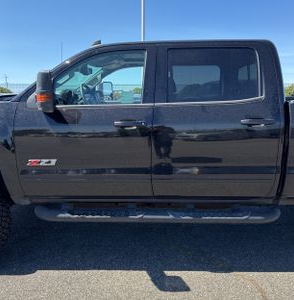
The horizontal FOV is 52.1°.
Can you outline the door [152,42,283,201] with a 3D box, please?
[{"bbox_3d":[0.599,-0.252,2.673,1.105,1.370,0.230,0,10,1],"label":"door"}]

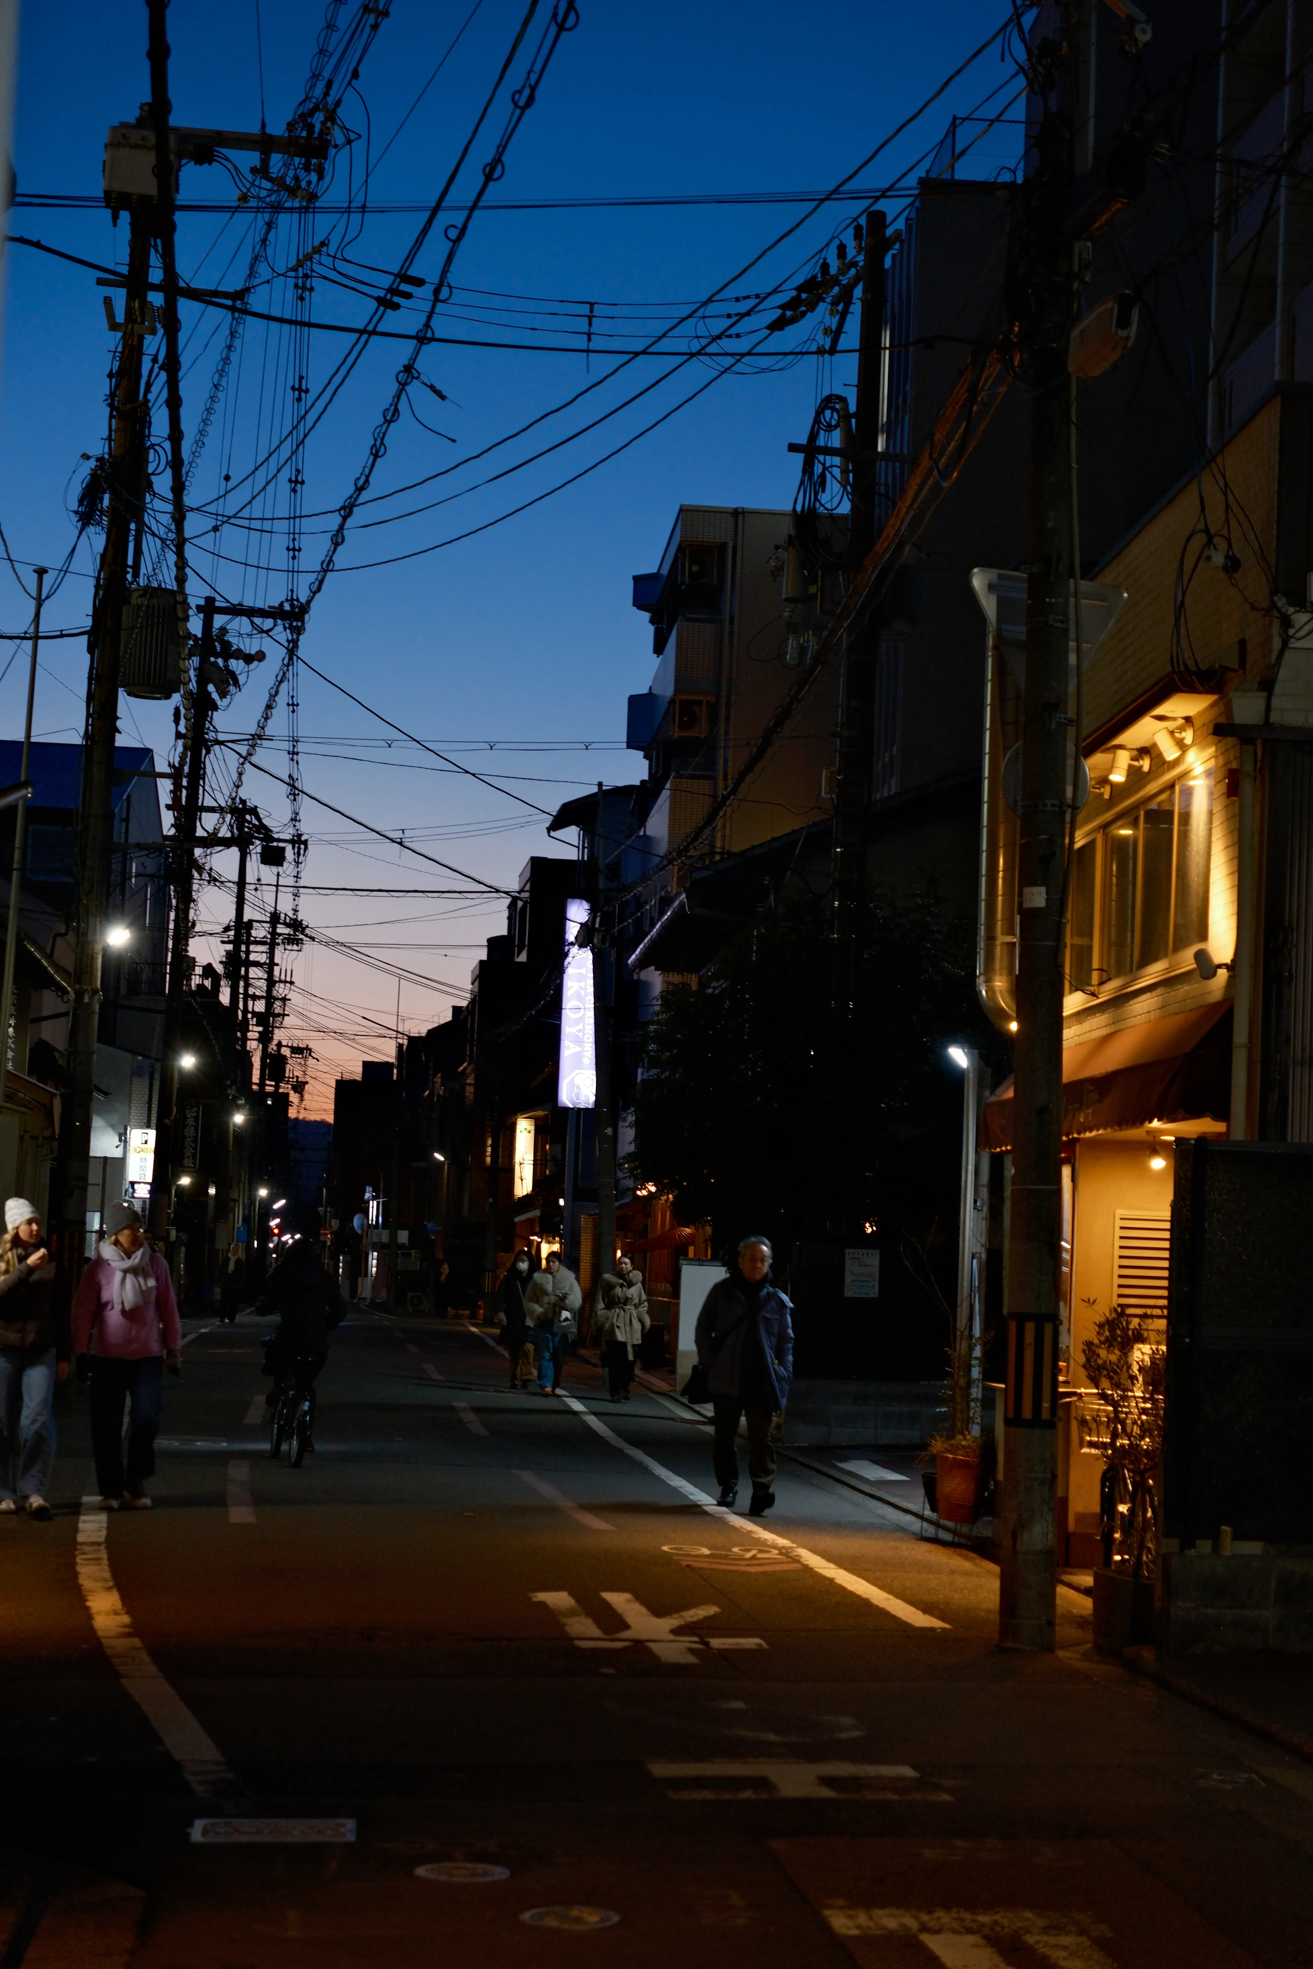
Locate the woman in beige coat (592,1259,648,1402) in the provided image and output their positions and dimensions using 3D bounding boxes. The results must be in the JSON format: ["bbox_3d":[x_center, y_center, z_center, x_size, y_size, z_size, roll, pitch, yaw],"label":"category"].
[{"bbox_3d":[-0.349,3.658,32.178,0.570,1.560,0.420,3,-5,-6],"label":"woman in beige coat"}]

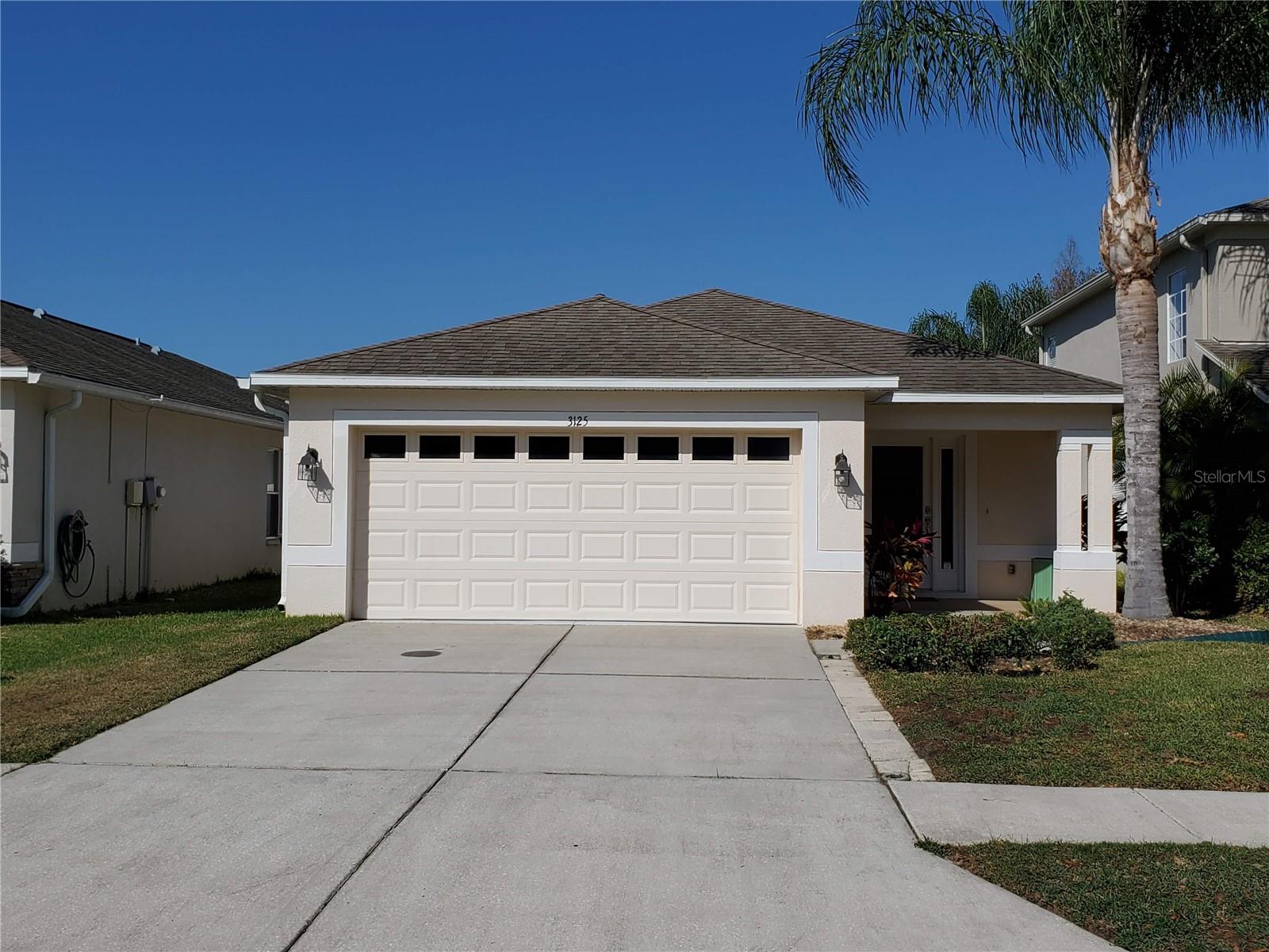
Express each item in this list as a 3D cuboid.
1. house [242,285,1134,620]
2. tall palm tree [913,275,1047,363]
[{"bbox_3d":[1.211,-0.573,17.875,10.000,4.950,15.800,0,-2,2],"label":"house"},{"bbox_3d":[11.012,-1.887,30.081,4.800,8.600,4.800,0,-2,0],"label":"tall palm tree"}]

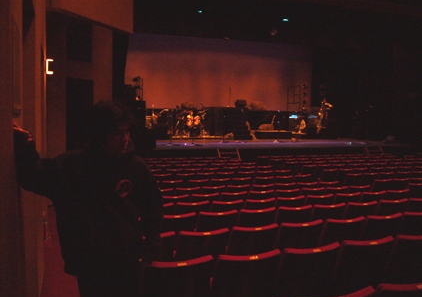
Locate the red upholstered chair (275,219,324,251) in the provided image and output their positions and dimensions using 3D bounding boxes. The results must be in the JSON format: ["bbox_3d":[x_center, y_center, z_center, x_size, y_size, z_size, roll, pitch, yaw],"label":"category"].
[{"bbox_3d":[0.864,1.175,4.552,0.530,0.880,0.570,-1,4,-21],"label":"red upholstered chair"}]

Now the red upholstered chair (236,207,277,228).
[{"bbox_3d":[0.494,1.174,5.417,0.530,0.900,0.580,-1,5,-21],"label":"red upholstered chair"}]

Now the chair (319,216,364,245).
[{"bbox_3d":[1.372,1.169,4.742,0.530,0.880,0.570,-1,4,-21],"label":"chair"}]

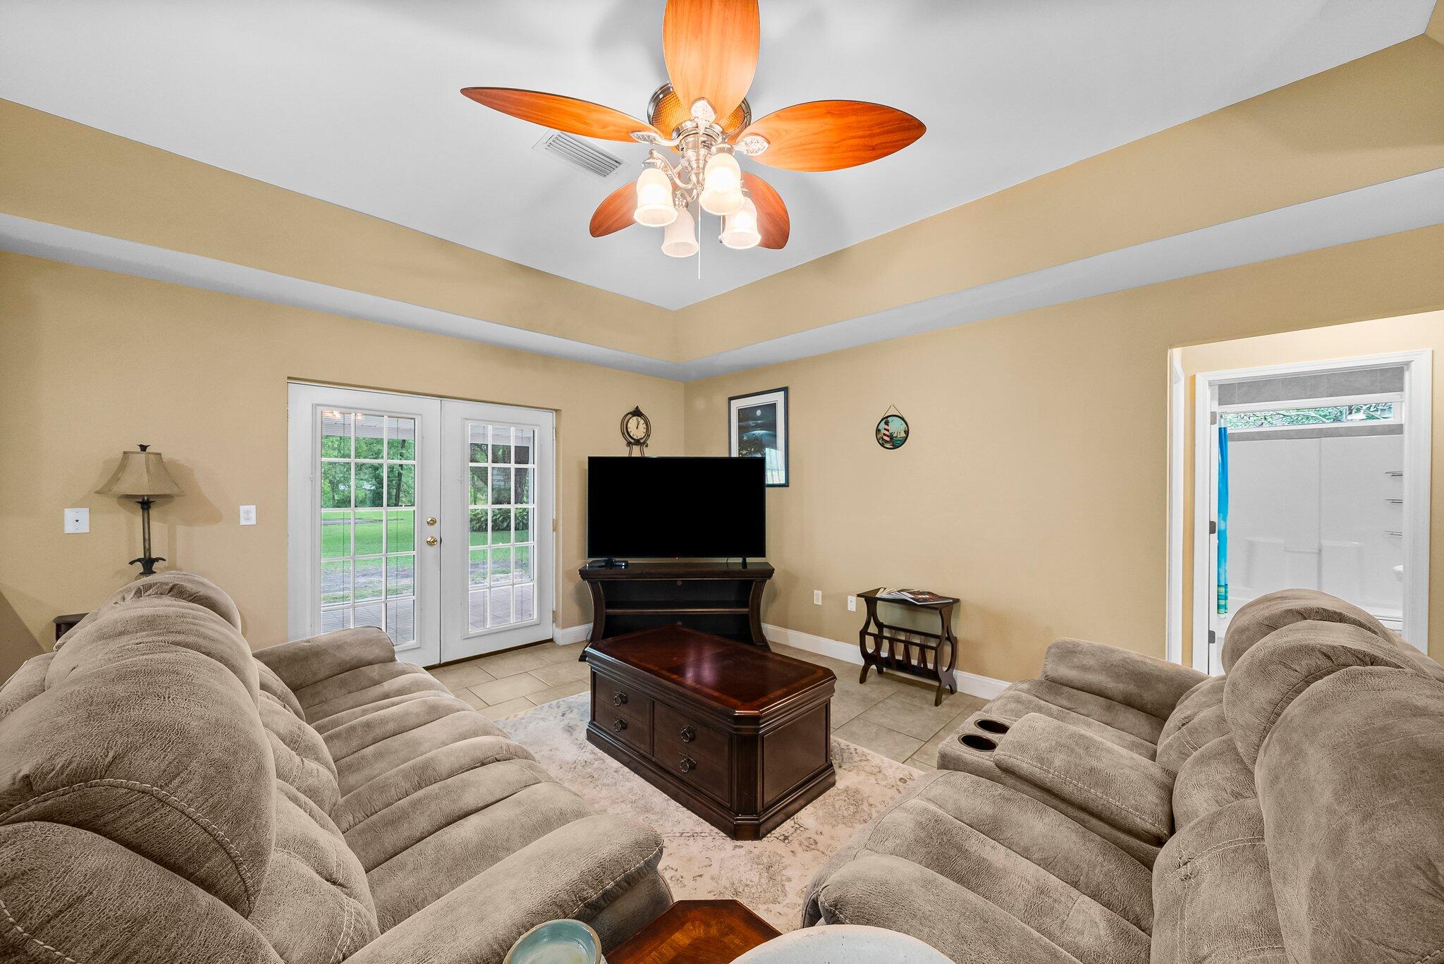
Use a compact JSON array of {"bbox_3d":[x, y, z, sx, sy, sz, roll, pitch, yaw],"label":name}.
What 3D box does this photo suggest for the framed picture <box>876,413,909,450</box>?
[{"bbox_3d":[1.257,-0.369,3.580,0.263,0.257,0.020,1,1,45],"label":"framed picture"}]

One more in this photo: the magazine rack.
[{"bbox_3d":[1.283,1.125,3.351,0.555,0.628,0.365,1,1,45],"label":"magazine rack"}]

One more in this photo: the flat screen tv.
[{"bbox_3d":[-0.378,0.218,3.998,1.477,0.848,0.080,0,0,-2],"label":"flat screen tv"}]

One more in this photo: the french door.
[{"bbox_3d":[-2.130,0.383,3.689,0.070,2.015,1.775,1,1,45],"label":"french door"}]

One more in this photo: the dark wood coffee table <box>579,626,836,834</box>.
[{"bbox_3d":[-0.124,1.184,2.527,1.275,0.507,0.701,1,1,45],"label":"dark wood coffee table"}]

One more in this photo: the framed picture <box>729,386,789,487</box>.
[{"bbox_3d":[0.313,-0.399,4.501,0.723,0.880,0.030,1,1,45],"label":"framed picture"}]

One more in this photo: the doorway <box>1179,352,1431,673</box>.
[{"bbox_3d":[3.299,0.384,2.760,0.860,2.130,0.130,1,1,45],"label":"doorway"}]

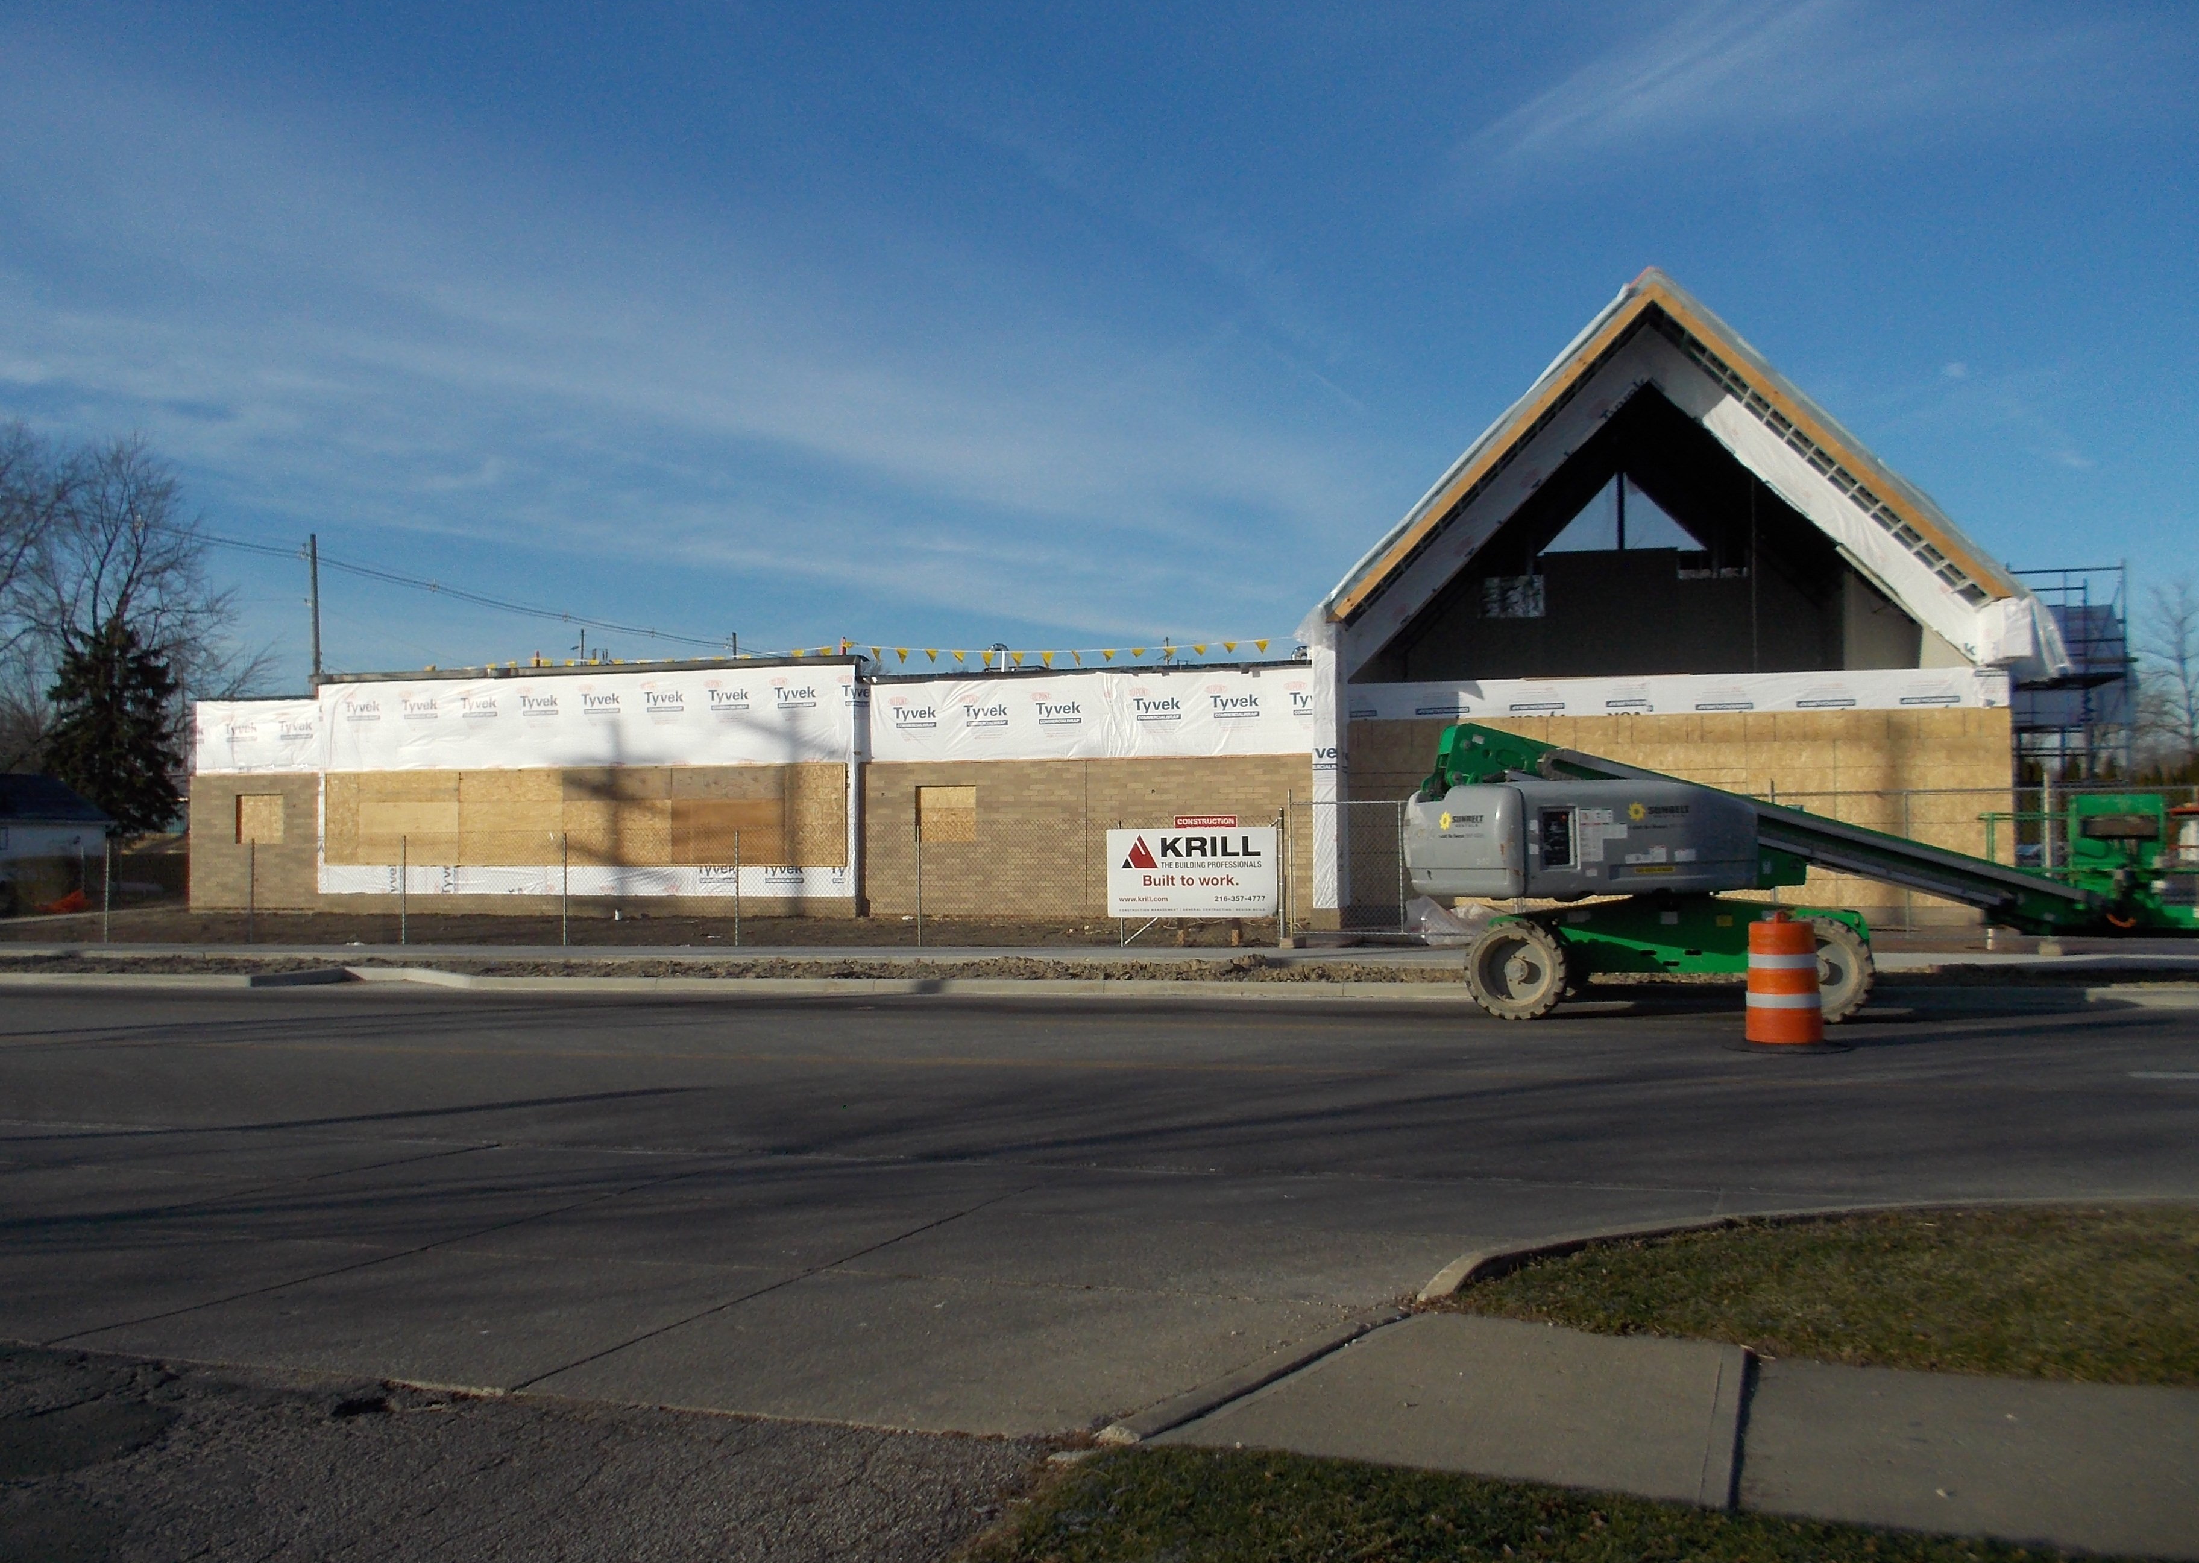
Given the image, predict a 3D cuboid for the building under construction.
[{"bbox_3d":[-0.783,-2.327,37.863,33.277,9.989,15.500,-1,-2,14],"label":"building under construction"}]

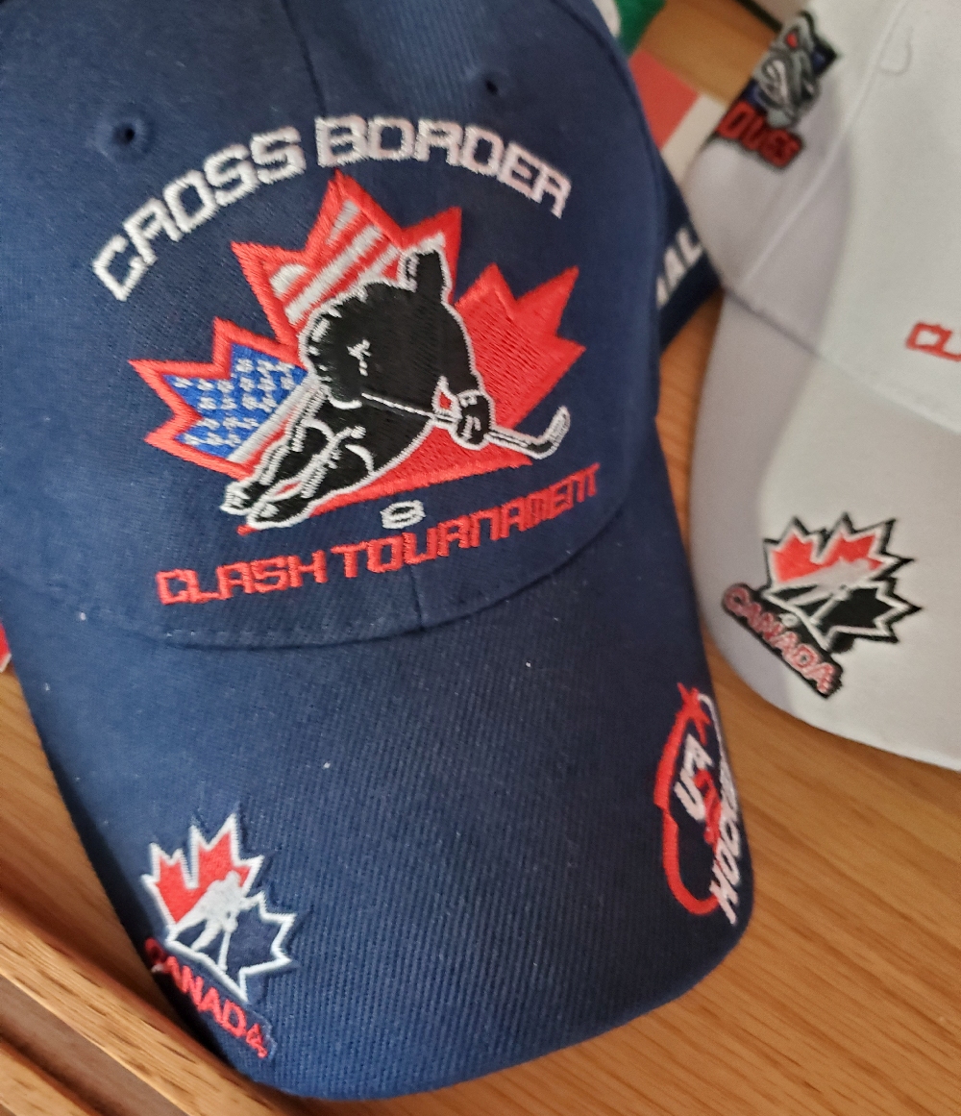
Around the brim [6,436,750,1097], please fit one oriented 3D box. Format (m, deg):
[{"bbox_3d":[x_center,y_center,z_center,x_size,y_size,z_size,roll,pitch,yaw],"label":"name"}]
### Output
[{"bbox_3d":[-0.011,0.030,0.197,0.165,0.050,0.126,-13,68,-15],"label":"brim"}]

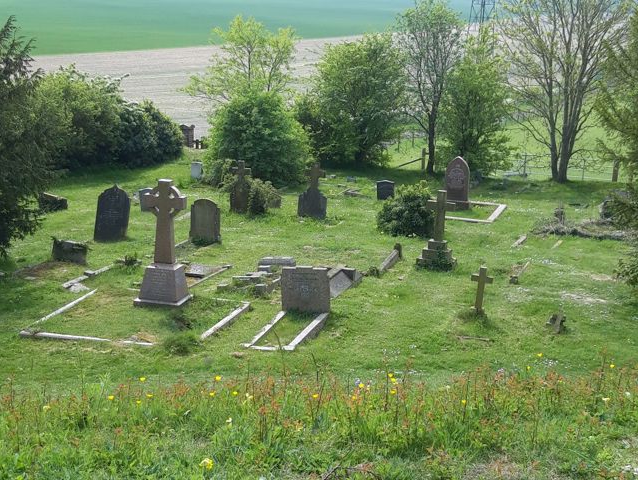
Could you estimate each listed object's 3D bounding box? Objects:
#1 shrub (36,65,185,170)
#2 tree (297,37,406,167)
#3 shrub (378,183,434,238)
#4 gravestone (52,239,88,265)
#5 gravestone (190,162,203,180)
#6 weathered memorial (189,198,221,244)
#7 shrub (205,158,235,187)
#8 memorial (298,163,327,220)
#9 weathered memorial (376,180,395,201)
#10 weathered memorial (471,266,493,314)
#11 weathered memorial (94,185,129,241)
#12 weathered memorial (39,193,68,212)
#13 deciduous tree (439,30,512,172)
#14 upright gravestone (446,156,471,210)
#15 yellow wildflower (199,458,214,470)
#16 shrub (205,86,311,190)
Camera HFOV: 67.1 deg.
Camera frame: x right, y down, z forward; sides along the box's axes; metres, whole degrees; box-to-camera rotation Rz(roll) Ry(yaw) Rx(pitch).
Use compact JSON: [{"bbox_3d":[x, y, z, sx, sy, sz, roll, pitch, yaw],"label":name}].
[{"bbox_3d":[-11.885,-6.897,27.306,8.000,5.300,4.500,5,16,15],"label":"shrub"},{"bbox_3d":[1.604,-7.354,25.648,5.700,6.500,5.000,1,15,0],"label":"tree"},{"bbox_3d":[2.295,-0.817,12.384,1.300,1.230,1.200,5,14,14],"label":"shrub"},{"bbox_3d":[-5.326,0.247,10.349,0.740,0.480,0.140,7,14,19],"label":"gravestone"},{"bbox_3d":[-5.741,-3.264,22.493,0.520,0.820,0.200,5,16,17],"label":"gravestone"},{"bbox_3d":[-2.974,-0.495,12.552,0.772,1.112,0.165,7,17,19],"label":"weathered memorial"},{"bbox_3d":[-4.338,-3.047,21.049,1.300,1.150,1.100,1,15,0],"label":"shrub"},{"bbox_3d":[-0.204,-1.538,15.064,0.865,1.710,0.227,6,17,14],"label":"memorial"},{"bbox_3d":[2.265,-1.644,16.050,0.540,0.640,0.120,5,14,15],"label":"weathered memorial"},{"bbox_3d":[2.598,0.816,7.680,0.340,0.730,0.100,7,14,19],"label":"weathered memorial"},{"bbox_3d":[-5.253,-0.679,12.112,0.830,1.450,0.140,11,15,10],"label":"weathered memorial"},{"bbox_3d":[-8.638,-1.257,15.579,0.875,0.515,0.309,4,16,10],"label":"weathered memorial"},{"bbox_3d":[6.933,-6.147,21.975,3.200,6.300,3.000,1,15,0],"label":"deciduous tree"},{"bbox_3d":[5.080,-2.020,17.319,0.824,1.772,0.227,5,16,13],"label":"upright gravestone"},{"bbox_3d":[-0.480,0.957,2.050,0.058,0.050,0.052,5,14,15],"label":"yellow wildflower"},{"bbox_3d":[-2.781,-4.900,22.660,4.223,4.017,4.017,1,16,0],"label":"shrub"}]

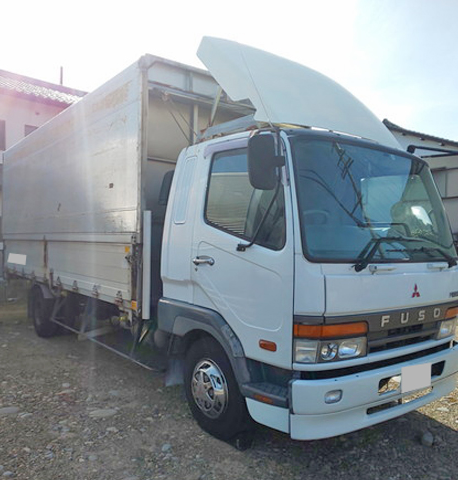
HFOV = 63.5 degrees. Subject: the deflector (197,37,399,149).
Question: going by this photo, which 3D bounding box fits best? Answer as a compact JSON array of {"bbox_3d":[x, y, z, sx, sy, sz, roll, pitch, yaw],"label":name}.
[{"bbox_3d":[0.744,-1.304,3.351,1.701,1.013,1.105,0,1,-38],"label":"deflector"}]

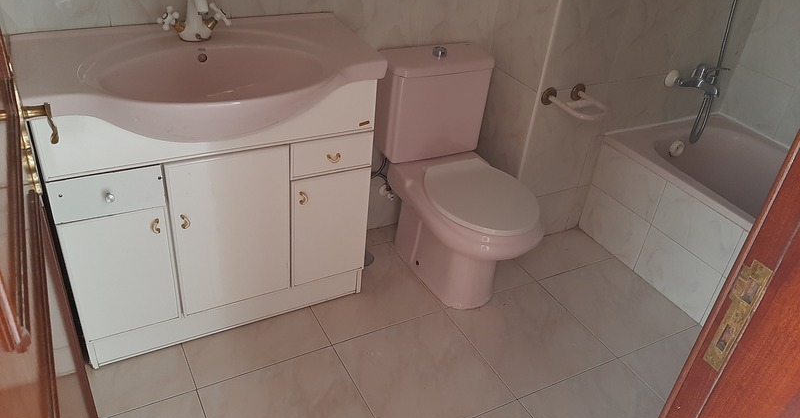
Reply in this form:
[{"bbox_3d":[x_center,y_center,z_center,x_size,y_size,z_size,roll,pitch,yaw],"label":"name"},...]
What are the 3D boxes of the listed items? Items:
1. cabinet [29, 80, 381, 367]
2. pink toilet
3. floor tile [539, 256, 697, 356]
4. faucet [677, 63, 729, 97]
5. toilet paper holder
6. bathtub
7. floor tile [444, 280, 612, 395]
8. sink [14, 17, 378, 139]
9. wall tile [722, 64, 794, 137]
[{"bbox_3d":[-0.544,-0.038,1.870,0.848,0.789,0.333,-13,38,-27],"label":"cabinet"},{"bbox_3d":[0.200,-0.082,2.126,0.361,0.747,0.662,-13,37,-26],"label":"pink toilet"},{"bbox_3d":[0.787,0.342,2.268,0.398,0.010,0.415,-13,37,-26],"label":"floor tile"},{"bbox_3d":[1.159,-0.498,2.376,0.190,0.112,0.157,-13,38,-27],"label":"faucet"},{"bbox_3d":[0.613,-0.361,2.134,0.205,0.069,0.157,-13,37,-26],"label":"toilet paper holder"},{"bbox_3d":[1.370,0.140,2.259,0.701,0.440,1.217,-13,37,-26],"label":"bathtub"},{"bbox_3d":[0.431,0.421,2.087,0.415,0.010,0.415,-13,37,-26],"label":"floor tile"},{"bbox_3d":[-0.476,-0.305,1.619,0.880,0.205,0.515,-13,37,-26],"label":"sink"},{"bbox_3d":[1.460,-0.444,2.556,0.010,0.216,0.256,-13,38,-27],"label":"wall tile"}]

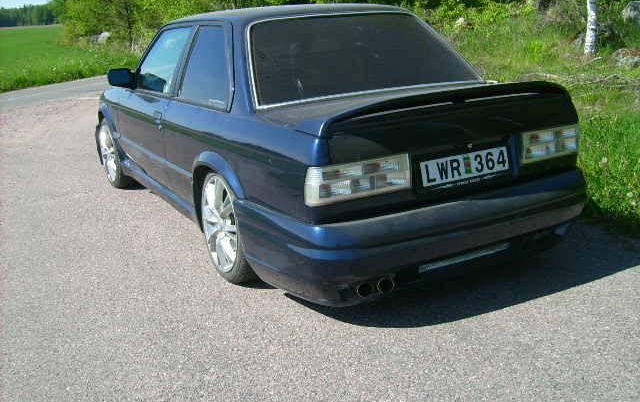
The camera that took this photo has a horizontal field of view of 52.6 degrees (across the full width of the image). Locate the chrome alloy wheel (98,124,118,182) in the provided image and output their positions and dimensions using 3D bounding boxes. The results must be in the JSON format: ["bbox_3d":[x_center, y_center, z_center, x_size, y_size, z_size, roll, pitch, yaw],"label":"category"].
[{"bbox_3d":[-1.667,-0.412,5.399,0.200,0.475,0.475,-12,17,-28],"label":"chrome alloy wheel"}]

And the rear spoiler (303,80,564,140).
[{"bbox_3d":[0.541,-0.430,2.780,1.270,0.150,0.320,-12,17,-28],"label":"rear spoiler"}]

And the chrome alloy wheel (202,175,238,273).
[{"bbox_3d":[-0.410,0.101,3.217,0.200,0.475,0.475,-12,17,-28],"label":"chrome alloy wheel"}]

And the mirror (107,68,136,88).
[{"bbox_3d":[-1.368,-0.847,4.396,0.180,0.122,0.120,-12,17,-28],"label":"mirror"}]

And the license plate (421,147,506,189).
[{"bbox_3d":[0.620,-0.149,2.742,0.480,0.110,0.012,-12,6,-28],"label":"license plate"}]

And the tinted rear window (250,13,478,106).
[{"bbox_3d":[0.200,-0.769,3.284,1.310,0.080,0.555,-12,61,-28],"label":"tinted rear window"}]

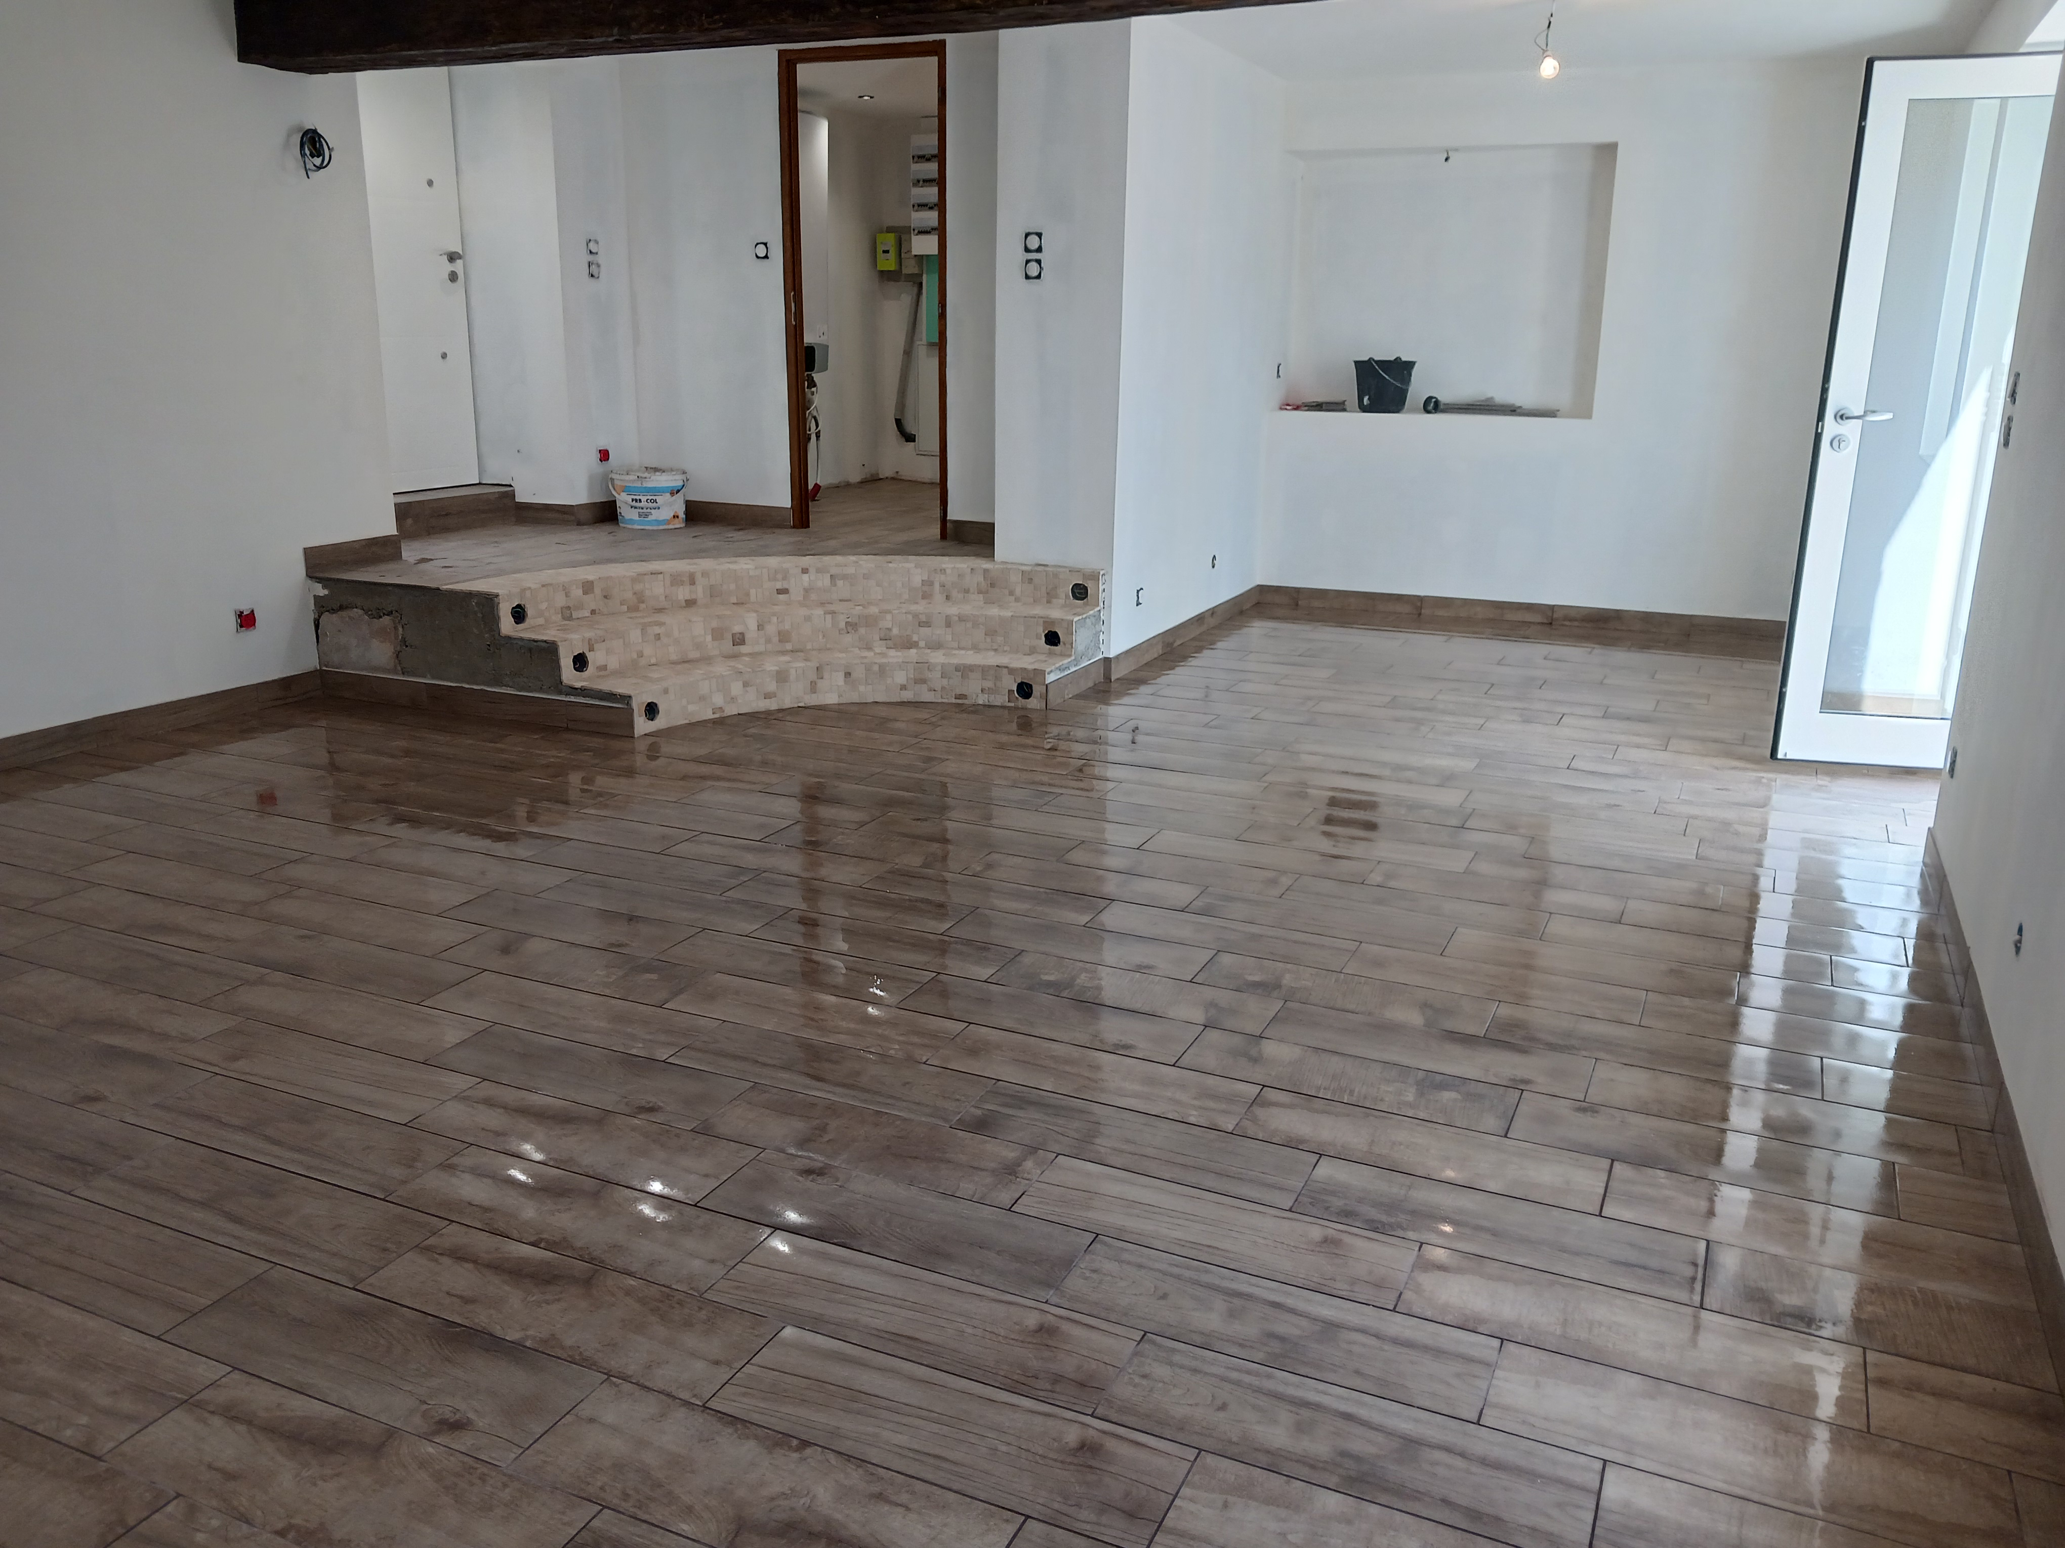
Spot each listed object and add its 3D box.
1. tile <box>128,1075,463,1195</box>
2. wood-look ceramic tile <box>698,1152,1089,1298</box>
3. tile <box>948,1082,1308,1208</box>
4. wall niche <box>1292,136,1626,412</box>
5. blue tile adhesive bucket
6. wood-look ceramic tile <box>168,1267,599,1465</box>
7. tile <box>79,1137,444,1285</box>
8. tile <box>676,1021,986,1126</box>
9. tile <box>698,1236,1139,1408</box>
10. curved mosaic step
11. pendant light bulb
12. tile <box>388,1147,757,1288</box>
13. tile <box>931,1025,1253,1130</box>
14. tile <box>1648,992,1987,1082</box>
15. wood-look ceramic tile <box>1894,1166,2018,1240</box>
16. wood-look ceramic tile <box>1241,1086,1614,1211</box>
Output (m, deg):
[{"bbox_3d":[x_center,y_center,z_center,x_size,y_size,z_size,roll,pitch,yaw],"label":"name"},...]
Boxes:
[{"bbox_3d":[-1.250,0.612,2.732,0.600,0.010,0.197,8,17,23],"label":"tile"},{"bbox_3d":[-0.214,0.700,2.511,0.605,0.010,0.192,8,17,23],"label":"wood-look ceramic tile"},{"bbox_3d":[0.174,0.636,2.761,0.605,0.010,0.192,8,17,23],"label":"tile"},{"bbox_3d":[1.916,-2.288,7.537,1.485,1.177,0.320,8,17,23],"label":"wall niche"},{"bbox_3d":[-1.714,-1.241,7.238,0.340,0.245,0.330,-3,16,-13],"label":"blue tile adhesive bucket"},{"bbox_3d":[-0.868,0.781,2.148,0.600,0.010,0.197,8,17,23],"label":"wood-look ceramic tile"},{"bbox_3d":[-1.243,0.702,2.590,0.620,0.010,0.196,8,17,23],"label":"tile"},{"bbox_3d":[-0.374,0.555,2.974,0.600,0.010,0.197,8,17,23],"label":"tile"},{"bbox_3d":[-0.157,0.761,2.254,0.600,0.010,0.197,8,17,23],"label":"tile"},{"bbox_3d":[-1.103,-0.505,6.019,2.829,0.450,1.050,-5,17,-20],"label":"curved mosaic step"},{"bbox_3d":[1.636,-2.319,5.116,0.075,0.210,0.070,5,16,15],"label":"pendant light bulb"},{"bbox_3d":[-0.728,0.711,2.582,0.620,0.010,0.196,8,17,23],"label":"tile"},{"bbox_3d":[0.115,0.581,3.080,0.620,0.010,0.196,8,17,23],"label":"tile"},{"bbox_3d":[1.578,0.539,3.289,0.620,0.010,0.196,8,17,23],"label":"tile"},{"bbox_3d":[1.478,0.691,2.578,0.168,0.010,0.197,8,17,23],"label":"wood-look ceramic tile"},{"bbox_3d":[0.681,0.659,2.827,0.620,0.010,0.196,8,17,23],"label":"wood-look ceramic tile"}]

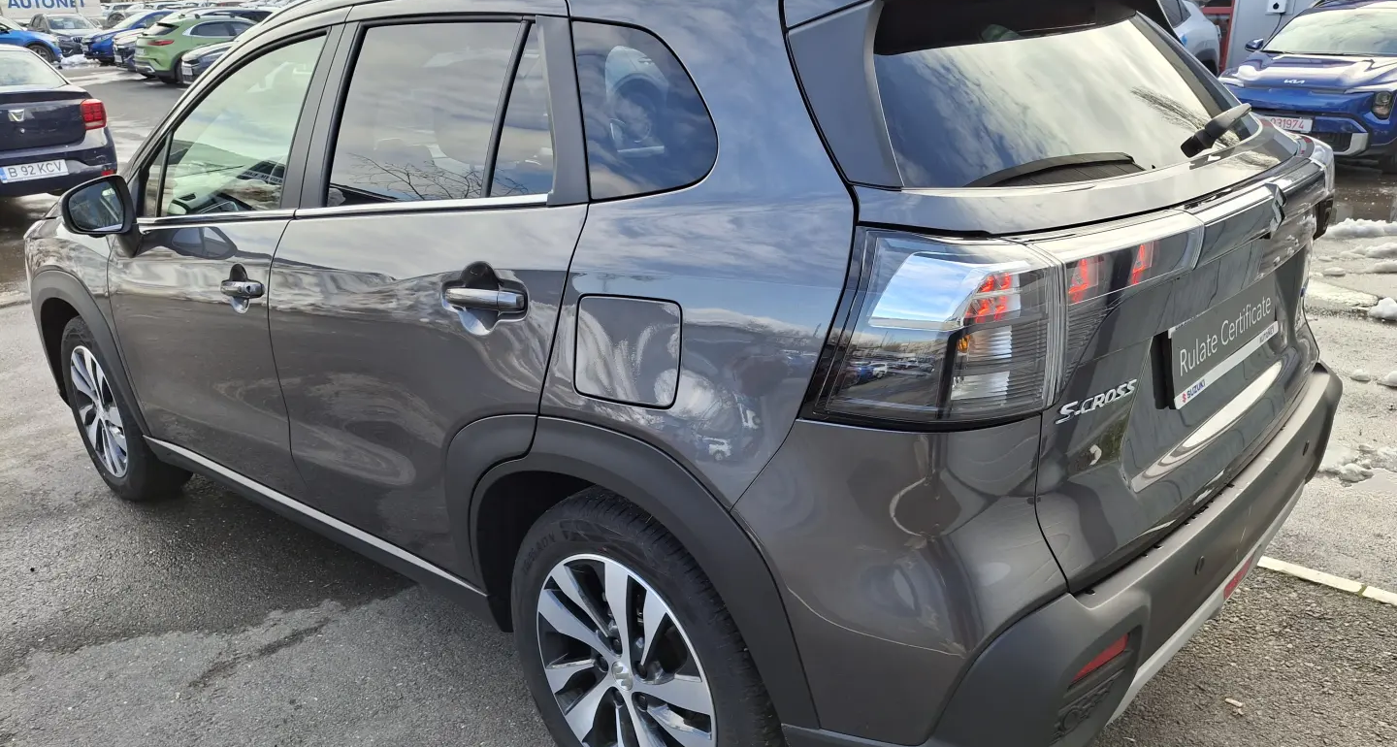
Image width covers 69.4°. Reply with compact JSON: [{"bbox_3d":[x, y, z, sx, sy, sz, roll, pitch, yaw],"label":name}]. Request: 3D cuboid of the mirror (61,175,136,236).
[{"bbox_3d":[-1.649,-0.469,2.781,0.120,0.155,0.185,12,22,42],"label":"mirror"}]

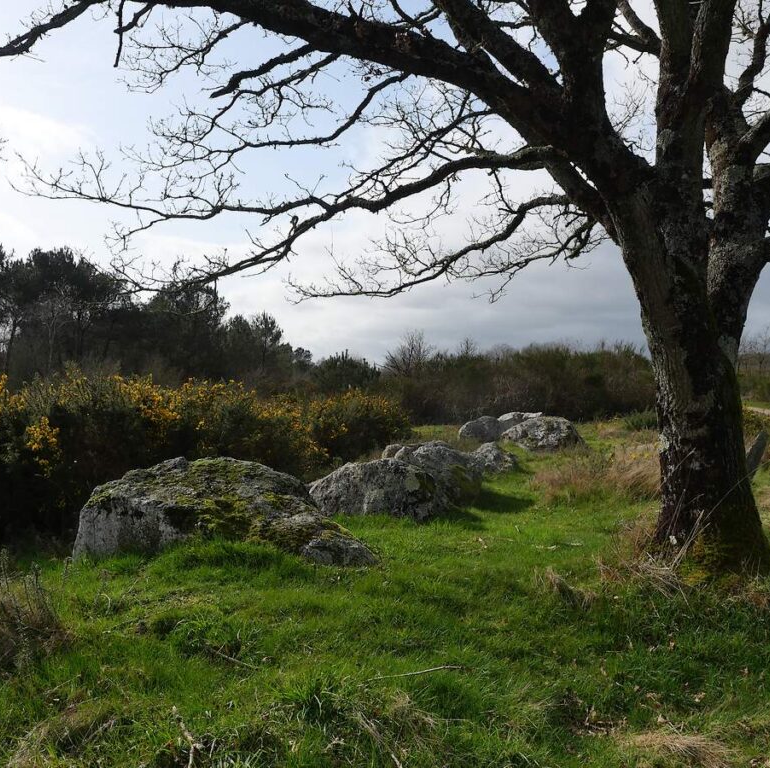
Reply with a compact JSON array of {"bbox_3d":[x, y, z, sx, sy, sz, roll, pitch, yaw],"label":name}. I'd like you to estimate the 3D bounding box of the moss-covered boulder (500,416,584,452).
[{"bbox_3d":[3.284,1.029,14.919,1.750,0.720,1.250,0,1,0],"label":"moss-covered boulder"}]

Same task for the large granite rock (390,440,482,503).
[{"bbox_3d":[0.629,1.084,9.619,1.350,0.720,1.350,0,1,0],"label":"large granite rock"}]

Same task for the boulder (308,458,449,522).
[{"bbox_3d":[-0.109,1.168,8.170,1.620,0.660,1.100,0,1,8],"label":"boulder"}]

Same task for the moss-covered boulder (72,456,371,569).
[{"bbox_3d":[-1.445,1.123,6.619,2.650,0.820,1.400,0,1,6],"label":"moss-covered boulder"}]

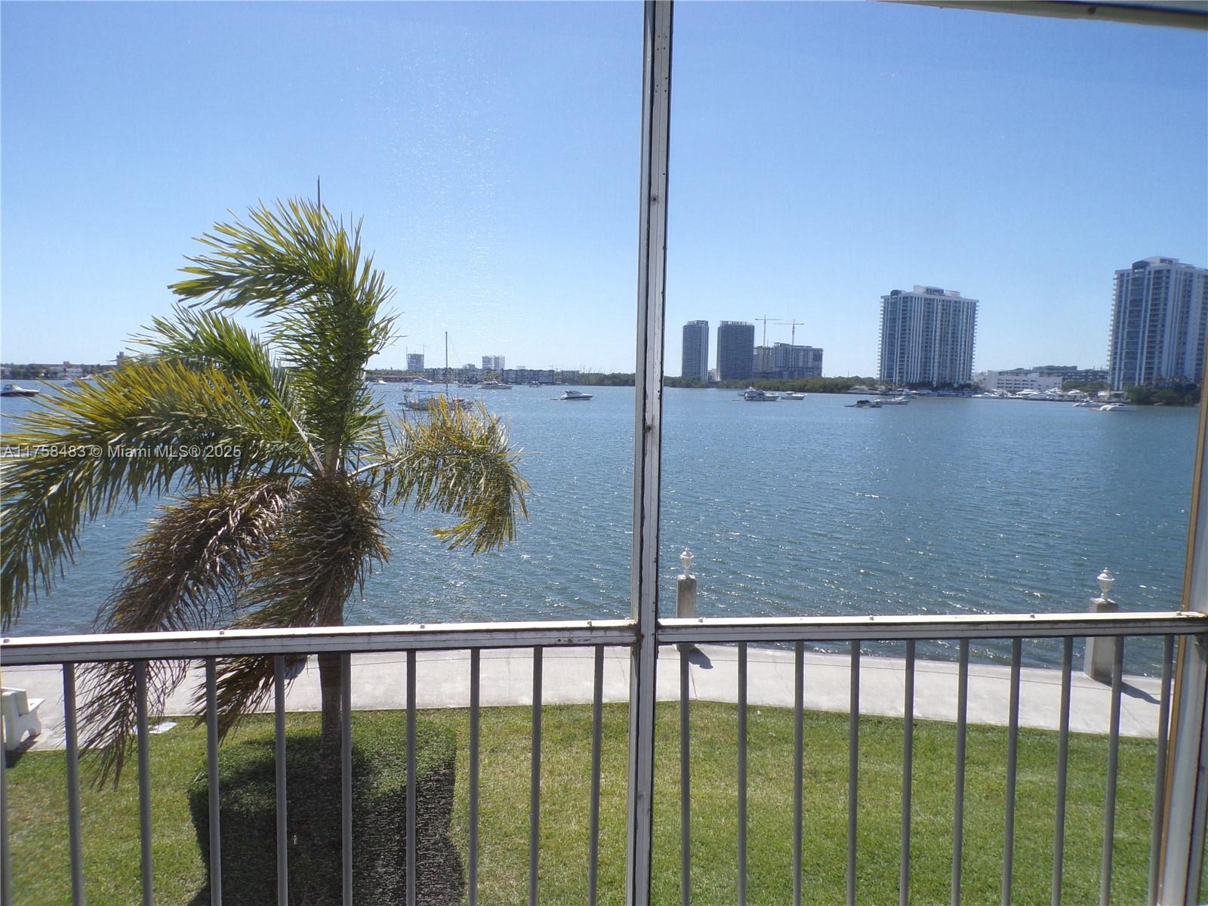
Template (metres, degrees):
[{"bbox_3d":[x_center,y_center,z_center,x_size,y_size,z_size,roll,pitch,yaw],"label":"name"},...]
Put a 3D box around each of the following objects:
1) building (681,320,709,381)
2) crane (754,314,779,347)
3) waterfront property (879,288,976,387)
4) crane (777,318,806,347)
[{"bbox_3d":[153.920,-166.760,1410.000,20.000,107.510,39.060,-4,7,-44],"label":"building"},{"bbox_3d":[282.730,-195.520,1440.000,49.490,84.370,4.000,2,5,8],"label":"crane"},{"bbox_3d":[282.780,-95.540,728.000,81.650,86.840,33.000,-2,6,-31],"label":"waterfront property"},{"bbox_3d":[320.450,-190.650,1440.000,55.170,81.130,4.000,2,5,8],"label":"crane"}]

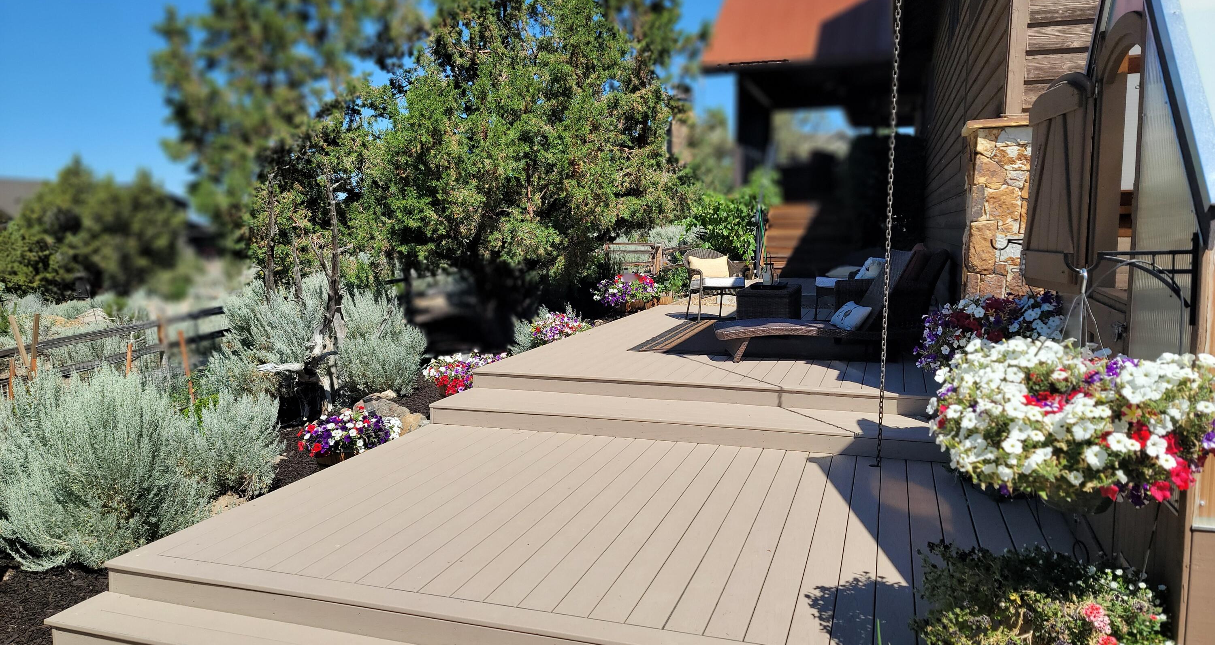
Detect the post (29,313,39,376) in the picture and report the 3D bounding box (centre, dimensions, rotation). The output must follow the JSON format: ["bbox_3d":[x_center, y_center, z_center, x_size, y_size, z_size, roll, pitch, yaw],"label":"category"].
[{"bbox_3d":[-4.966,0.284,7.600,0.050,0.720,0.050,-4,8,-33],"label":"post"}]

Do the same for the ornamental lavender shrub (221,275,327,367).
[{"bbox_3d":[-3.308,0.042,8.700,1.060,1.050,1.000,-2,7,-21],"label":"ornamental lavender shrub"}]

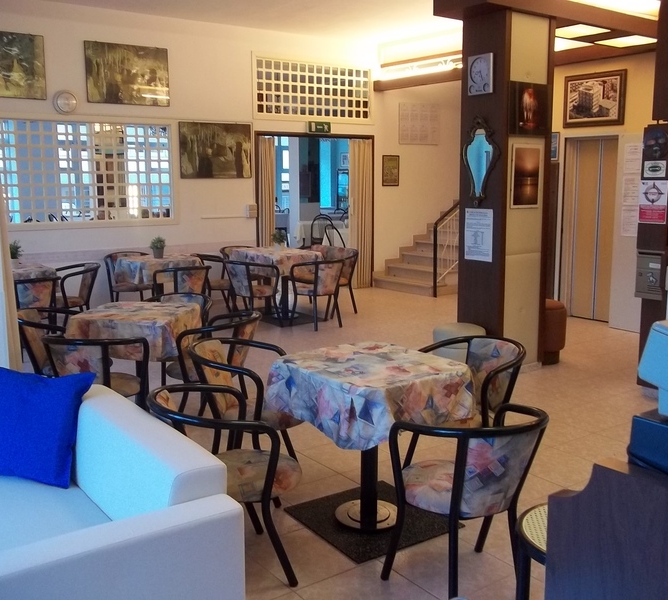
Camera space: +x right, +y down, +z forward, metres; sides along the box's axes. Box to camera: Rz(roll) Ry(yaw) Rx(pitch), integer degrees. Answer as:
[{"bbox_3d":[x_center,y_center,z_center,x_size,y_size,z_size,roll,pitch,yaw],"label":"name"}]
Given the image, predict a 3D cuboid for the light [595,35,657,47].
[{"bbox_3d":[2.755,-2.446,6.912,0.440,0.060,0.440,-7,11,-34],"label":"light"}]

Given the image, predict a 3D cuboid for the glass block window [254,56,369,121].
[{"bbox_3d":[-0.229,-2.721,9.679,2.004,0.773,0.080,-8,12,-40],"label":"glass block window"}]

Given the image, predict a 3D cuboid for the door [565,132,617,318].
[{"bbox_3d":[2.826,-0.784,8.236,0.060,2.000,0.690,-7,11,-34],"label":"door"}]

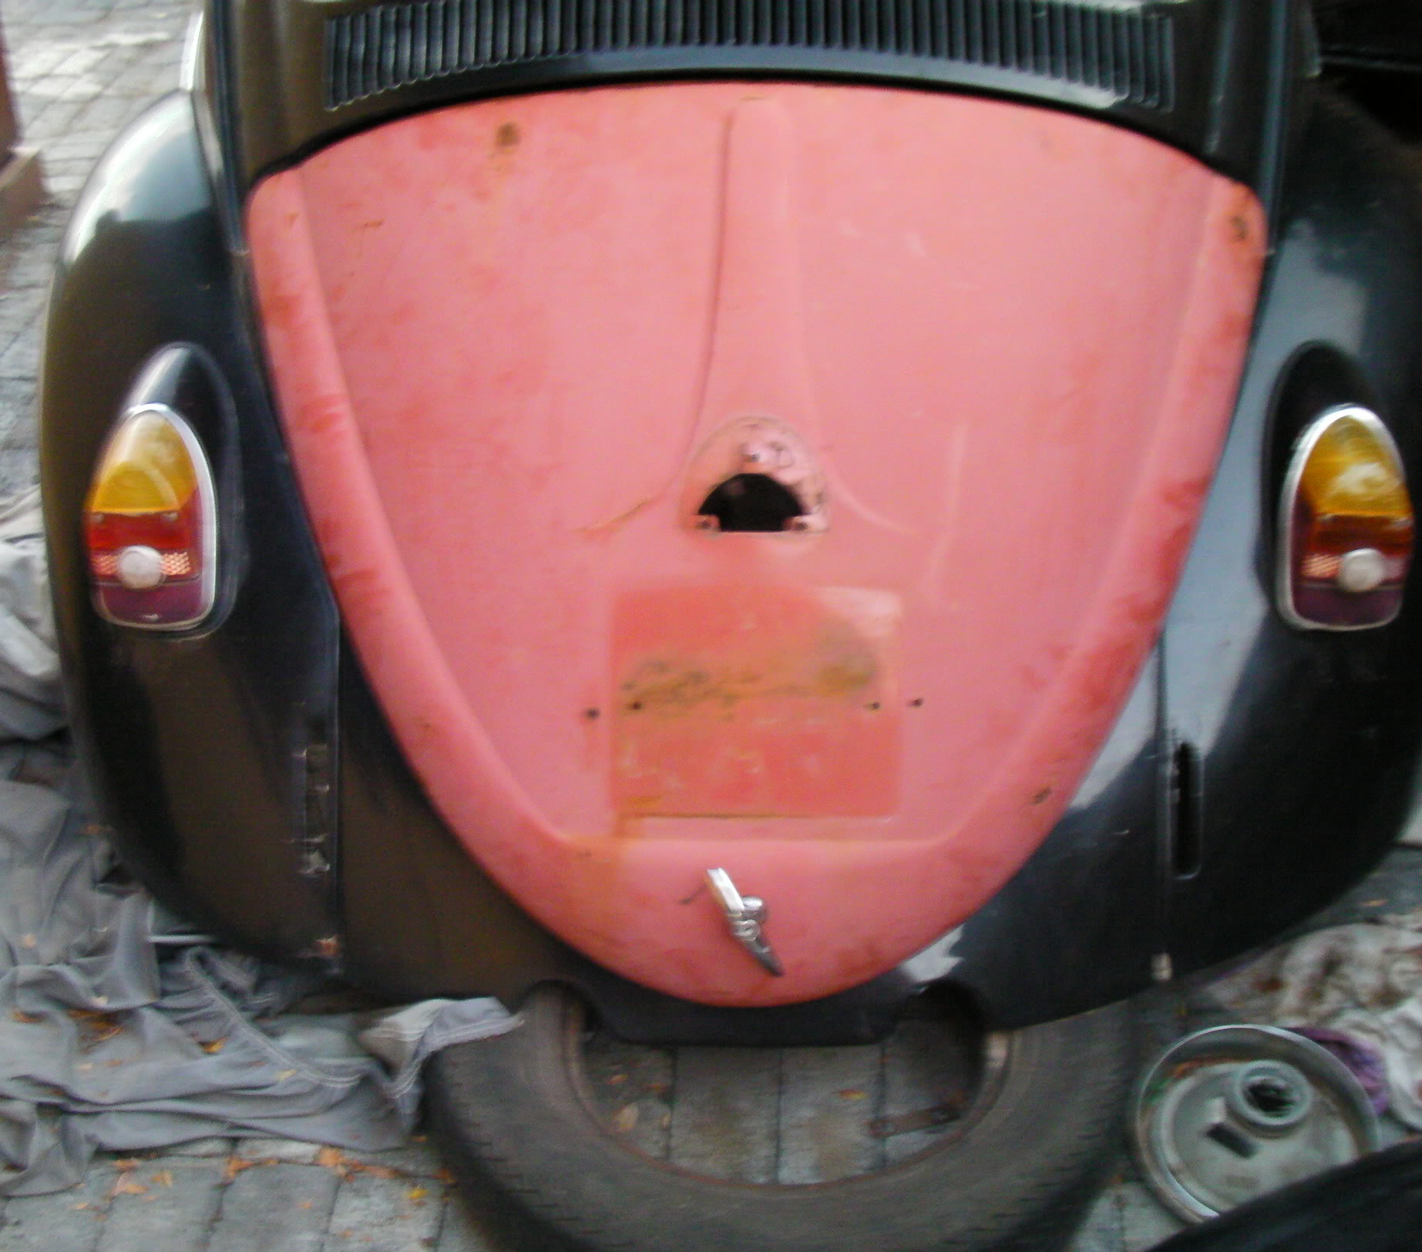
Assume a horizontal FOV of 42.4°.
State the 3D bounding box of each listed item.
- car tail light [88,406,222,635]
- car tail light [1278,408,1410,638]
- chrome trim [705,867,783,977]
[{"bbox_3d":[-0.466,-0.092,1.535,0.106,0.190,0.050,3,20,4],"label":"car tail light"},{"bbox_3d":[0.529,-0.092,1.535,0.106,0.190,0.050,-2,20,-2],"label":"car tail light"},{"bbox_3d":[0.027,0.234,1.450,0.030,0.102,0.040,-26,20,12],"label":"chrome trim"}]

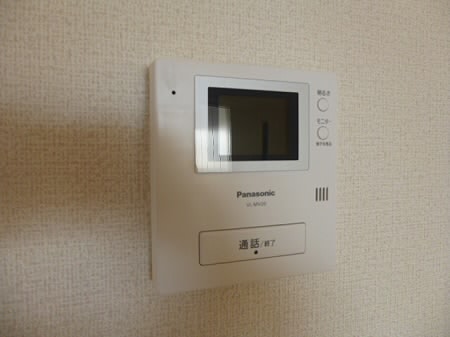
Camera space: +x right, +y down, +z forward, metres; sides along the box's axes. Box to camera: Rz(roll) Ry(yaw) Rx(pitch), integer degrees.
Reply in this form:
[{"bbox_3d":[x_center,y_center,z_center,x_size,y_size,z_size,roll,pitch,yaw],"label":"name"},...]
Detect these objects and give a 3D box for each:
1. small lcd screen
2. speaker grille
[{"bbox_3d":[0.023,-0.034,0.255,0.076,0.055,0.005,-1,3,-18],"label":"small lcd screen"},{"bbox_3d":[0.081,0.022,0.275,0.013,0.011,0.003,-1,3,-18],"label":"speaker grille"}]

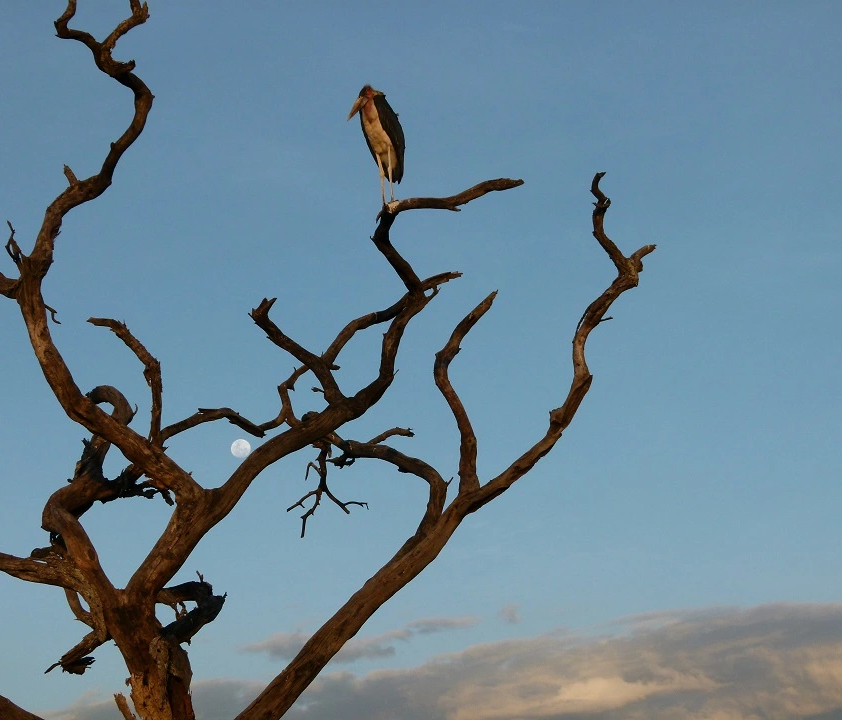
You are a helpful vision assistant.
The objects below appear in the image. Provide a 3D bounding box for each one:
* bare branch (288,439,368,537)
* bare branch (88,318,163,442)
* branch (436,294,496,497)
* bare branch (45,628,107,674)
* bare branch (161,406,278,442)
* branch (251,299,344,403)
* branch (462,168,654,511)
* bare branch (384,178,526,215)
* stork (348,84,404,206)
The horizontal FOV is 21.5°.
[{"bbox_3d":[-0.855,1.175,20.287,0.732,0.854,0.600,0,-15,0],"label":"bare branch"},{"bbox_3d":[-2.723,0.189,20.448,0.700,1.140,0.450,0,-15,0],"label":"bare branch"},{"bbox_3d":[0.421,0.301,20.521,0.573,1.902,0.500,0,-15,0],"label":"branch"},{"bbox_3d":[-3.059,2.589,19.701,0.551,0.395,0.450,0,-15,0],"label":"bare branch"},{"bbox_3d":[-1.838,0.594,20.443,1.106,0.304,0.450,0,-15,0],"label":"bare branch"},{"bbox_3d":[-1.137,-0.087,20.418,0.847,0.944,0.500,0,-15,0],"label":"branch"},{"bbox_3d":[1.289,-0.154,20.643,1.749,3.205,1.000,0,-15,0],"label":"branch"},{"bbox_3d":[0.314,-1.533,20.806,1.332,0.304,0.450,0,-15,0],"label":"bare branch"},{"bbox_3d":[-0.420,-2.034,20.940,0.360,1.161,0.480,-12,-19,38],"label":"stork"}]

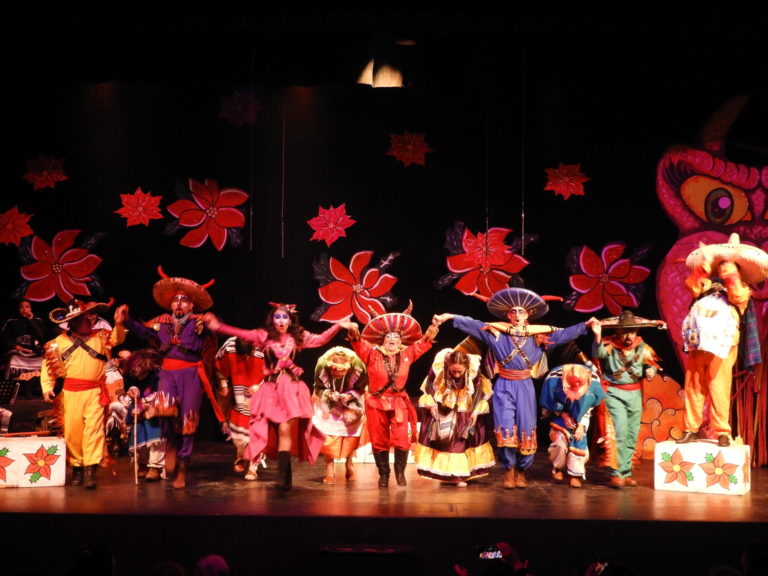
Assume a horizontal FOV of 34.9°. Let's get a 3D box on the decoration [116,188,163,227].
[{"bbox_3d":[-3.032,-1.015,15.200,0.576,0.491,0.070,0,-4,2],"label":"decoration"}]

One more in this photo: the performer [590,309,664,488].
[{"bbox_3d":[2.382,1.069,11.950,0.665,1.697,0.550,0,-4,11],"label":"performer"}]

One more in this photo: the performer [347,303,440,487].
[{"bbox_3d":[0.109,1.038,11.800,0.837,1.715,0.550,0,-4,2],"label":"performer"}]

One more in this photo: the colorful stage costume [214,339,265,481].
[{"bbox_3d":[-1.428,1.192,12.250,0.560,1.414,0.600,0,-4,3],"label":"colorful stage costume"}]

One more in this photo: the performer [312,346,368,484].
[{"bbox_3d":[-0.430,1.256,12.150,0.570,1.352,0.620,0,-4,-2],"label":"performer"}]

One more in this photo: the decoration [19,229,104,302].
[{"bbox_3d":[-3.965,-0.277,15.000,1.057,0.910,0.060,0,-2,2],"label":"decoration"}]

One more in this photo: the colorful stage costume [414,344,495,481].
[{"bbox_3d":[0.649,1.201,11.400,0.759,1.297,0.750,0,-2,2],"label":"colorful stage costume"}]

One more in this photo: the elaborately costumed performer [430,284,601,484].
[{"bbox_3d":[1.281,0.951,11.800,1.364,1.922,0.580,0,-4,2],"label":"elaborately costumed performer"}]

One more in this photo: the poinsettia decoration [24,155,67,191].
[{"bbox_3d":[-4.216,-1.439,15.200,0.546,0.440,0.070,0,-4,2],"label":"poinsettia decoration"}]

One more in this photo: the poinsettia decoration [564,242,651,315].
[{"bbox_3d":[2.928,-0.125,16.000,1.104,0.937,0.080,0,-4,2],"label":"poinsettia decoration"}]

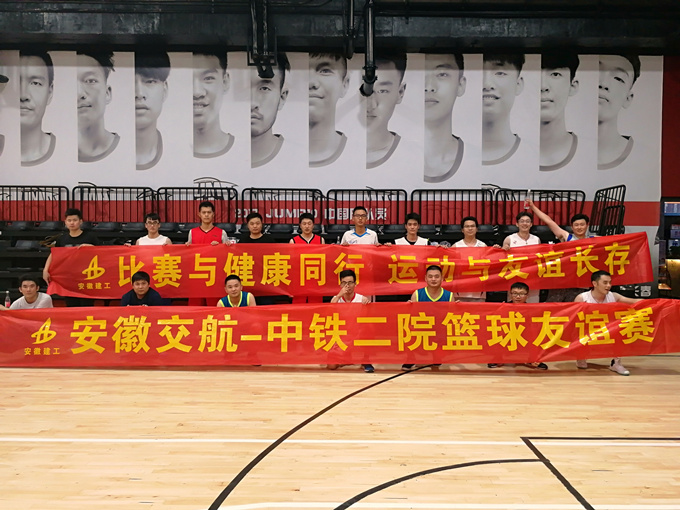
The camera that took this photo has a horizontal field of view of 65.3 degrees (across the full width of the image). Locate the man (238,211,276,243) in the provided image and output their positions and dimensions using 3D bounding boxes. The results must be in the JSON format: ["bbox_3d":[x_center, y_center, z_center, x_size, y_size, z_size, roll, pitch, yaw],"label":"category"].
[{"bbox_3d":[-1.015,0.363,6.467,0.580,1.759,0.380,0,2,0],"label":"man"}]

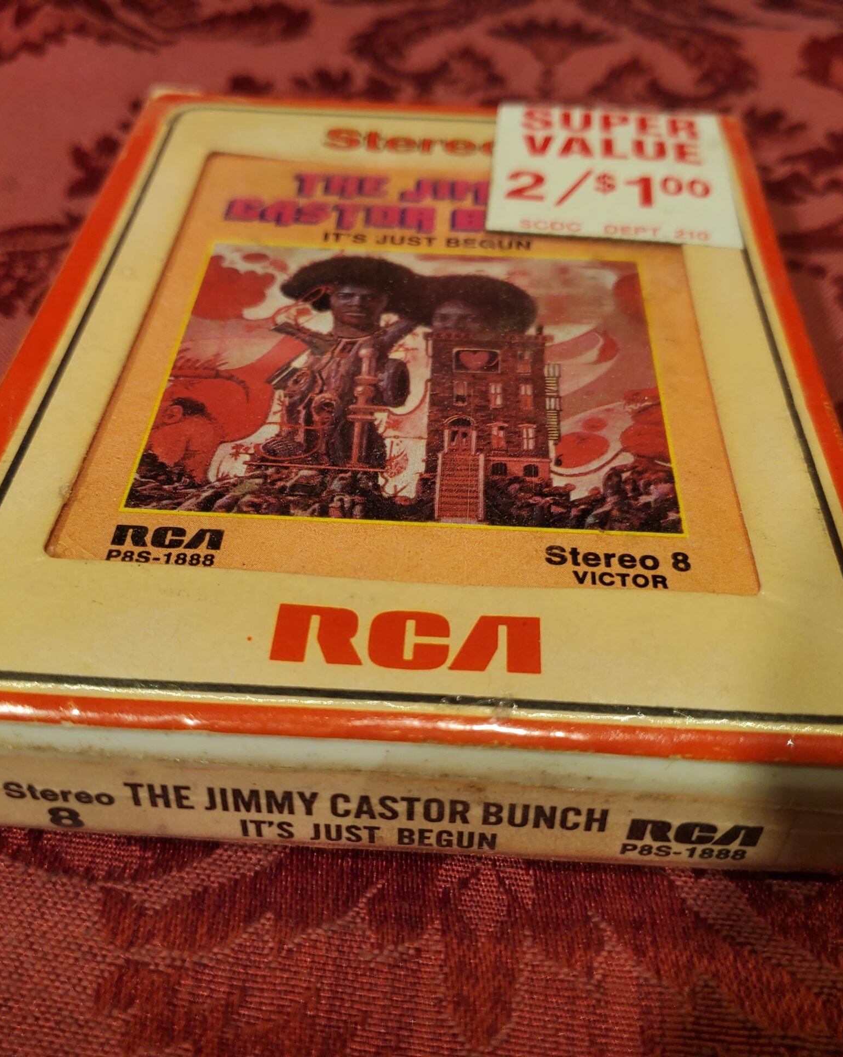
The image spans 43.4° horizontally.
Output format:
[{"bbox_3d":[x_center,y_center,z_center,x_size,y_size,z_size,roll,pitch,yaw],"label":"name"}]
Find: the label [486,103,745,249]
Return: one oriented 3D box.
[{"bbox_3d":[0.031,-0.059,0.173,0.038,0.001,0.045,5,46,3],"label":"label"}]

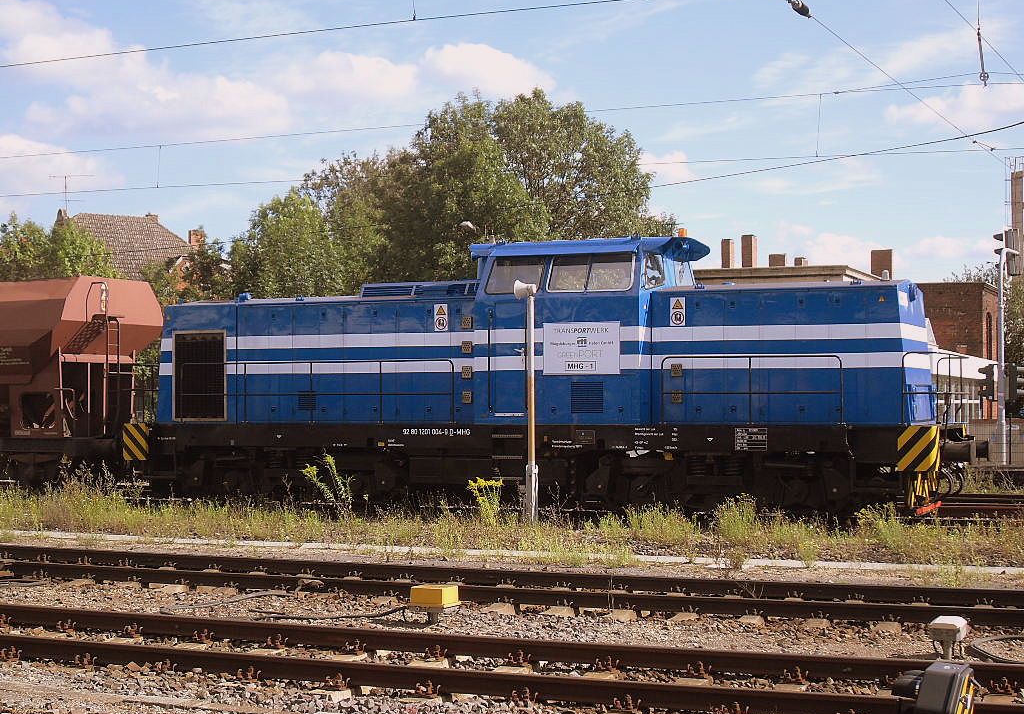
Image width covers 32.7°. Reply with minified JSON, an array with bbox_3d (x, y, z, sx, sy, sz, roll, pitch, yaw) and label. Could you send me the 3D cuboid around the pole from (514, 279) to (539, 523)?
[{"bbox_3d":[0.189,0.615,23.600,0.330,3.325,0.260,-1,-2,23],"label":"pole"}]

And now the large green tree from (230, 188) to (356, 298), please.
[{"bbox_3d":[-7.420,-1.212,59.000,4.700,9.032,4.500,0,-2,-7],"label":"large green tree"}]

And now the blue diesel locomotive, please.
[{"bbox_3d":[0.149,0.192,27.336,14.200,4.270,3.100,-1,-2,23],"label":"blue diesel locomotive"}]

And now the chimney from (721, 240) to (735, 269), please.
[{"bbox_3d":[8.176,-3.801,66.000,0.350,1.284,0.520,-1,-2,23],"label":"chimney"}]

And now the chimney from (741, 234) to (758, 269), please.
[{"bbox_3d":[8.993,-3.924,66.000,0.420,1.378,0.580,-1,-2,23],"label":"chimney"}]

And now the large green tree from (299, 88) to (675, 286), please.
[{"bbox_3d":[-0.920,-3.117,63.000,13.400,13.071,11.000,0,-2,0],"label":"large green tree"}]

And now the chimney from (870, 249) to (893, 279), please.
[{"bbox_3d":[14.204,-3.441,67.000,0.780,1.332,0.580,-1,-2,23],"label":"chimney"}]

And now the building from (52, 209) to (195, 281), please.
[{"bbox_3d":[-20.692,-1.742,98.000,10.500,12.514,8.800,1,-2,-38],"label":"building"}]

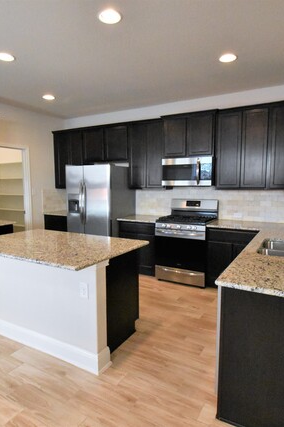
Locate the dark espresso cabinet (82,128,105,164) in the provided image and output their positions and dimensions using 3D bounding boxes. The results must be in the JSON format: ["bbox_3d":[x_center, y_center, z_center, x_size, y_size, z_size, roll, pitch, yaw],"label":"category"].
[{"bbox_3d":[-0.783,-1.251,4.941,0.471,0.582,0.340,3,6,29],"label":"dark espresso cabinet"}]

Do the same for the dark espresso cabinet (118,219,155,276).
[{"bbox_3d":[0.092,0.545,4.480,0.665,0.875,0.620,3,8,30],"label":"dark espresso cabinet"}]

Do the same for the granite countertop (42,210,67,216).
[{"bbox_3d":[-1.414,0.025,5.250,0.797,0.038,0.640,3,6,29],"label":"granite countertop"}]

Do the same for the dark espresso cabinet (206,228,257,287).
[{"bbox_3d":[1.332,0.619,3.767,0.660,0.875,0.620,3,8,30],"label":"dark espresso cabinet"}]

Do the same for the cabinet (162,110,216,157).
[{"bbox_3d":[0.754,-1.155,4.020,0.775,0.600,0.405,3,8,30],"label":"cabinet"}]

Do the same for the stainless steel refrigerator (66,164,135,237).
[{"bbox_3d":[-0.709,0.060,4.724,0.911,1.771,0.790,3,6,29],"label":"stainless steel refrigerator"}]

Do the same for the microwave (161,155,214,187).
[{"bbox_3d":[0.765,-0.624,4.087,0.759,0.417,0.435,3,7,30],"label":"microwave"}]

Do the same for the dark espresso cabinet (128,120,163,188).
[{"bbox_3d":[0.136,-0.956,4.452,0.645,1.073,0.340,3,6,29],"label":"dark espresso cabinet"}]

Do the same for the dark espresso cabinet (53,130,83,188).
[{"bbox_3d":[-1.330,-1.042,5.281,0.762,1.087,0.345,3,8,30],"label":"dark espresso cabinet"}]

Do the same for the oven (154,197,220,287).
[{"bbox_3d":[0.691,0.422,4.070,0.758,1.205,0.680,3,8,30],"label":"oven"}]

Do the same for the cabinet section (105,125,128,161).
[{"bbox_3d":[-0.370,-1.219,4.706,0.490,0.590,0.340,3,7,30],"label":"cabinet section"}]

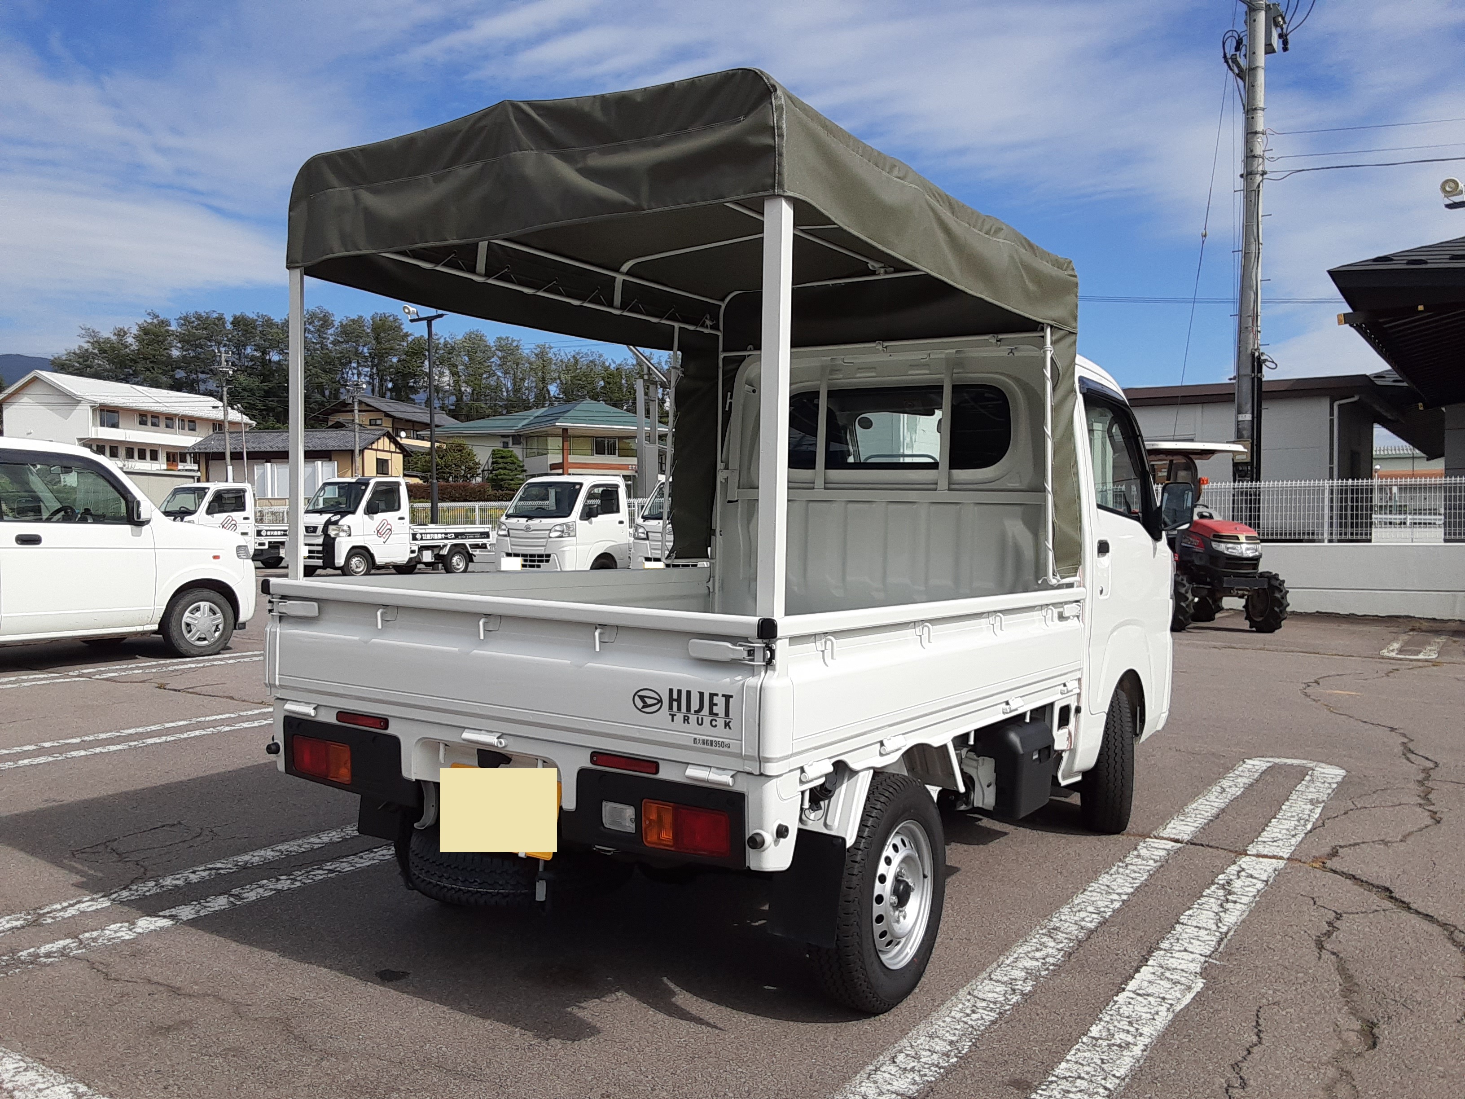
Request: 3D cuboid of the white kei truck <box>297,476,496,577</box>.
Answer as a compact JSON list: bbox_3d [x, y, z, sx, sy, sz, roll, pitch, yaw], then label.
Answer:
[{"bbox_3d":[-6.020,-0.375,20.100,1.475,1.780,3.395,2,2,33],"label":"white kei truck"}]

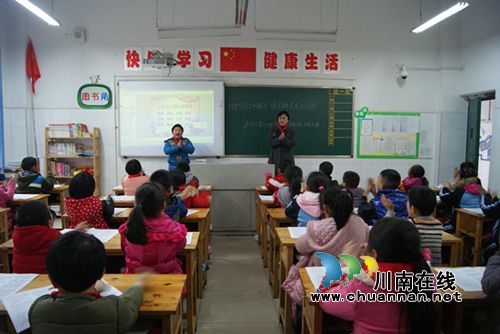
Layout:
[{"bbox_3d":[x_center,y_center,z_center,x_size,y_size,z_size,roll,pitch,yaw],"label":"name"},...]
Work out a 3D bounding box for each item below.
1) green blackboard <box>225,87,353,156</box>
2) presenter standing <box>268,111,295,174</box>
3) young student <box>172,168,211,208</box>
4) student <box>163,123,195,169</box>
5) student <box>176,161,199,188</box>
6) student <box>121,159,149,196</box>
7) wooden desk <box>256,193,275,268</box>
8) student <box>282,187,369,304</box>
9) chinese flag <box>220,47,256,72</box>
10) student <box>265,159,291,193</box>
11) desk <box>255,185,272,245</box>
[{"bbox_3d":[0.666,-0.765,6.376,2.190,1.200,0.060,0,5,-3],"label":"green blackboard"},{"bbox_3d":[0.510,-0.100,6.101,0.460,1.605,0.340,0,6,-3],"label":"presenter standing"},{"bbox_3d":[-0.633,0.515,3.872,0.420,1.016,0.550,1,5,7],"label":"young student"},{"bbox_3d":[-1.038,0.102,5.582,0.450,1.460,0.320,-1,5,-7],"label":"student"},{"bbox_3d":[-0.724,0.456,4.505,0.400,1.063,0.520,0,6,2],"label":"student"},{"bbox_3d":[-1.352,0.446,4.472,0.380,1.089,0.520,0,6,2],"label":"student"},{"bbox_3d":[0.724,0.671,4.104,1.200,0.670,0.410,0,5,-3],"label":"wooden desk"},{"bbox_3d":[0.451,0.657,2.369,0.460,1.077,0.580,-1,6,-11],"label":"student"},{"bbox_3d":[-0.193,-1.833,6.432,0.610,0.404,0.015,0,6,-3],"label":"chinese flag"},{"bbox_3d":[0.343,0.445,4.556,0.420,1.077,0.520,-1,6,-11],"label":"student"},{"bbox_3d":[0.690,0.600,4.870,1.200,0.670,0.410,0,5,-3],"label":"desk"}]

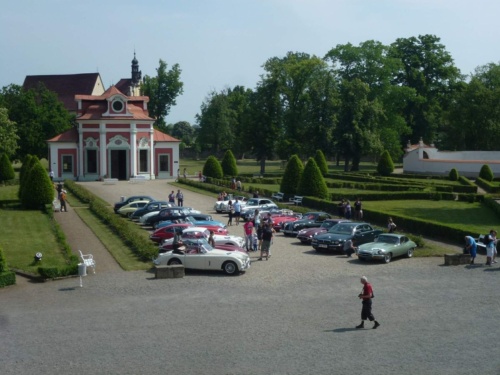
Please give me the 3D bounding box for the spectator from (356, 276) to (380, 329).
[{"bbox_3d":[3.794,3.693,26.401,0.760,1.690,0.500,0,3,3],"label":"spectator"}]

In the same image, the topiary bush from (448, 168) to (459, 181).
[{"bbox_3d":[29.423,-1.837,118.809,1.280,1.750,1.280,0,3,0],"label":"topiary bush"}]

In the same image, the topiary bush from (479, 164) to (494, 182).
[{"bbox_3d":[33.396,-1.980,116.088,1.950,2.360,1.950,0,3,0],"label":"topiary bush"}]

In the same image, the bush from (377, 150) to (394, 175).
[{"bbox_3d":[22.493,-4.053,135.939,2.800,4.140,2.800,0,3,0],"label":"bush"}]

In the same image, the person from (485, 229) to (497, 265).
[{"bbox_3d":[11.549,2.899,39.566,0.550,1.710,0.520,-2,4,-24],"label":"person"}]

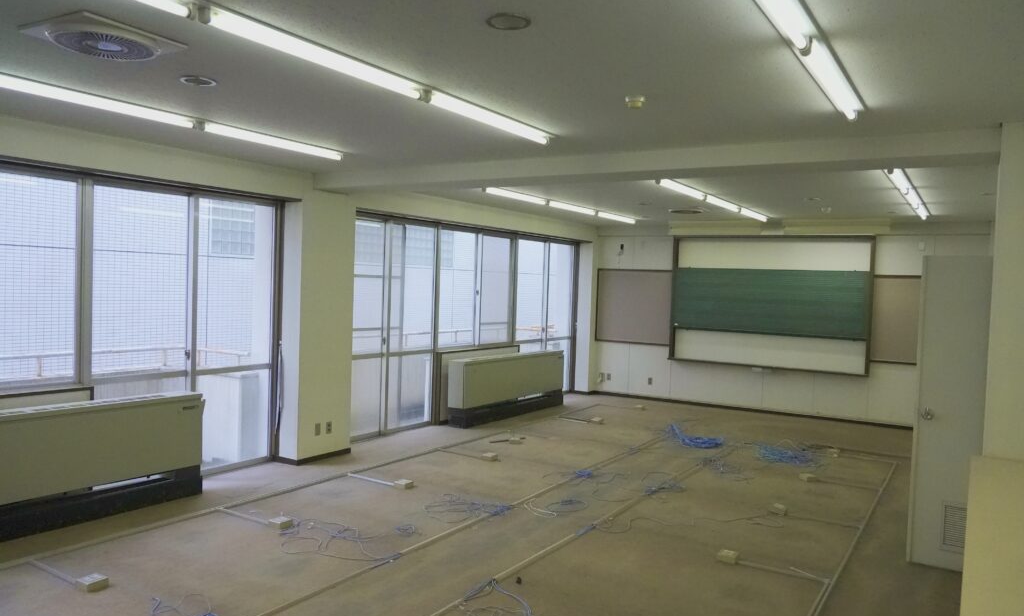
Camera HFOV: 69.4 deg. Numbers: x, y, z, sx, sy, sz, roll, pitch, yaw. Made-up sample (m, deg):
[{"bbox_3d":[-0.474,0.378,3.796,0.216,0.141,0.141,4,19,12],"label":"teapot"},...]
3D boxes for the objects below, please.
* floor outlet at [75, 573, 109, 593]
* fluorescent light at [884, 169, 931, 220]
[{"bbox_3d":[-2.367,1.554,4.180,0.116,0.044,0.113,3,2,32],"label":"floor outlet"},{"bbox_3d":[3.832,-1.029,7.089,0.130,0.072,3.722,3,2,32],"label":"fluorescent light"}]

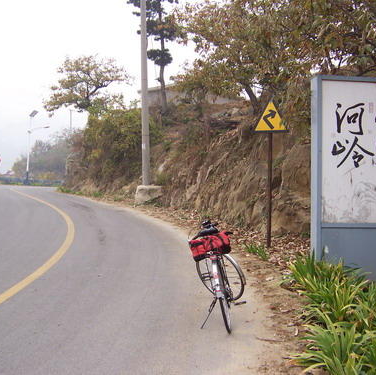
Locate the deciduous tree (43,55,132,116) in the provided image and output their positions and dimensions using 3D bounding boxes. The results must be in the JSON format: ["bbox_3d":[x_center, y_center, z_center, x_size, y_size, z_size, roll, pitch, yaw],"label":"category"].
[{"bbox_3d":[-6.325,-6.325,30.000,5.600,4.100,5.000,1,-1,0],"label":"deciduous tree"}]

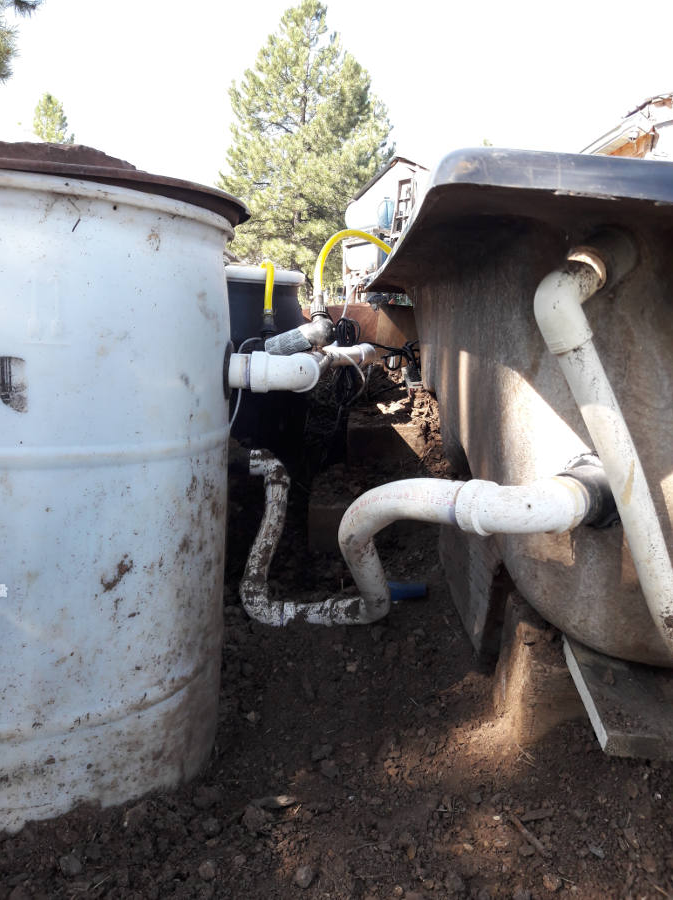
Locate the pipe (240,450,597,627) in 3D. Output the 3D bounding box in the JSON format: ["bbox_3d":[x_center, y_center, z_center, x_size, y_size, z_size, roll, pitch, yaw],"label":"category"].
[{"bbox_3d":[0.024,0.175,1.254,0.260,0.427,1.025,-1,8,-24],"label":"pipe"}]

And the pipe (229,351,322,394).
[{"bbox_3d":[-0.088,-0.109,1.055,0.132,0.060,0.092,3,10,0],"label":"pipe"}]

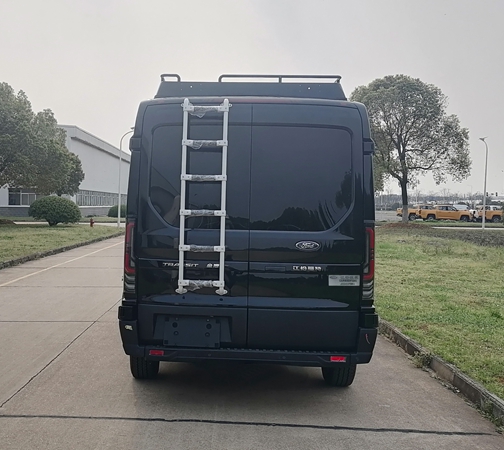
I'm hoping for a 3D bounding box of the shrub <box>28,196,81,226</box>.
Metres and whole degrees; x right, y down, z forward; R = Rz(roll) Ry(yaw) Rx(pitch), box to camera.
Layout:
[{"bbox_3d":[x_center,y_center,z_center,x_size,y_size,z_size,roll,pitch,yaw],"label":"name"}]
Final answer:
[{"bbox_3d":[-12.750,-0.860,30.200,3.350,1.900,3.250,0,3,-23],"label":"shrub"}]

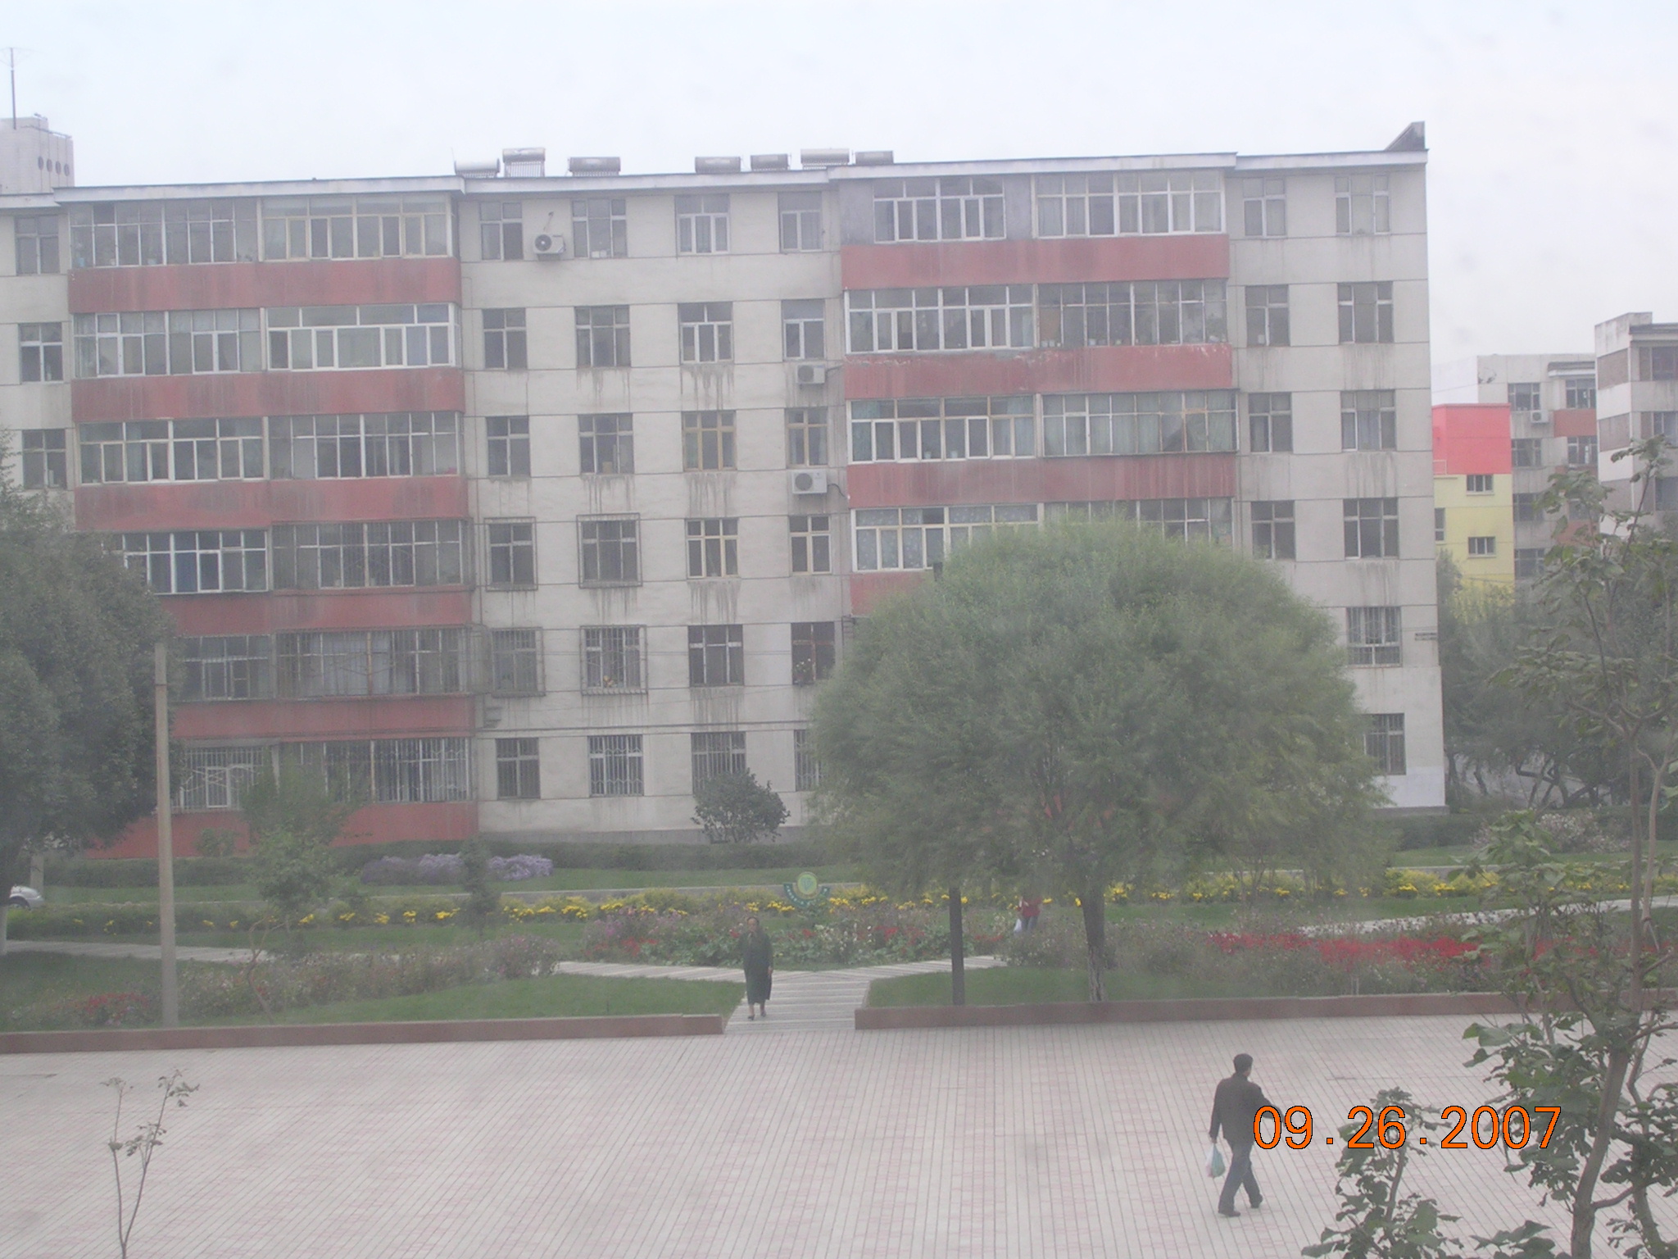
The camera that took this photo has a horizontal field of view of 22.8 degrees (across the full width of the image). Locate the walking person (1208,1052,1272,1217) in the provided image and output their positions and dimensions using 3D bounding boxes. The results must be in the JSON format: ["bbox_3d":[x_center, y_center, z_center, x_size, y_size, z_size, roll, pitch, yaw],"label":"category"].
[{"bbox_3d":[4.311,5.410,44.800,0.600,1.710,0.550,-1,1,40],"label":"walking person"}]

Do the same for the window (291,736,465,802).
[{"bbox_3d":[-12.048,3.673,109.153,4.727,1.546,0.200,-2,0,0],"label":"window"}]

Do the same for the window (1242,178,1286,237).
[{"bbox_3d":[11.478,-11.383,112.482,1.161,1.574,0.150,-2,1,2],"label":"window"}]

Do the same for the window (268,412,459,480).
[{"bbox_3d":[-12.656,-4.888,111.025,5.051,1.637,0.200,-2,0,2],"label":"window"}]

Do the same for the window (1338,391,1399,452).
[{"bbox_3d":[14.292,-5.613,112.466,1.480,1.609,0.150,-2,1,2],"label":"window"}]

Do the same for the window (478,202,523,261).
[{"bbox_3d":[-8.869,-10.431,109.110,1.123,1.512,0.150,-2,1,1],"label":"window"}]

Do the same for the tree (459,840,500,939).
[{"bbox_3d":[-7.053,5.106,82.000,0.780,1.930,0.780,-2,1,1],"label":"tree"}]

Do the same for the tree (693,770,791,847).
[{"bbox_3d":[-2.415,4.561,103.652,2.350,2.018,2.200,-2,1,1],"label":"tree"}]

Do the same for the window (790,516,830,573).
[{"bbox_3d":[-0.747,-2.208,108.024,1.010,1.500,0.150,-2,1,1],"label":"window"}]

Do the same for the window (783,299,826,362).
[{"bbox_3d":[-0.949,-8.119,112.986,1.138,1.599,0.150,-2,1,2],"label":"window"}]

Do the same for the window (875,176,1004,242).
[{"bbox_3d":[2.571,-10.773,106.892,3.261,1.580,0.150,-2,1,1],"label":"window"}]

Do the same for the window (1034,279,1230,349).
[{"bbox_3d":[7.526,-8.097,106.846,4.825,1.569,0.150,-2,1,1],"label":"window"}]

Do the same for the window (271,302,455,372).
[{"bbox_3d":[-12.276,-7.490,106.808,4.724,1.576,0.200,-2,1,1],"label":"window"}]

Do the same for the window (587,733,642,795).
[{"bbox_3d":[-5.816,3.554,108.656,1.401,1.572,0.150,-2,1,1],"label":"window"}]

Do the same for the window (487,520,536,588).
[{"bbox_3d":[-8.667,-1.993,110.248,1.232,1.767,0.150,-2,0,0],"label":"window"}]

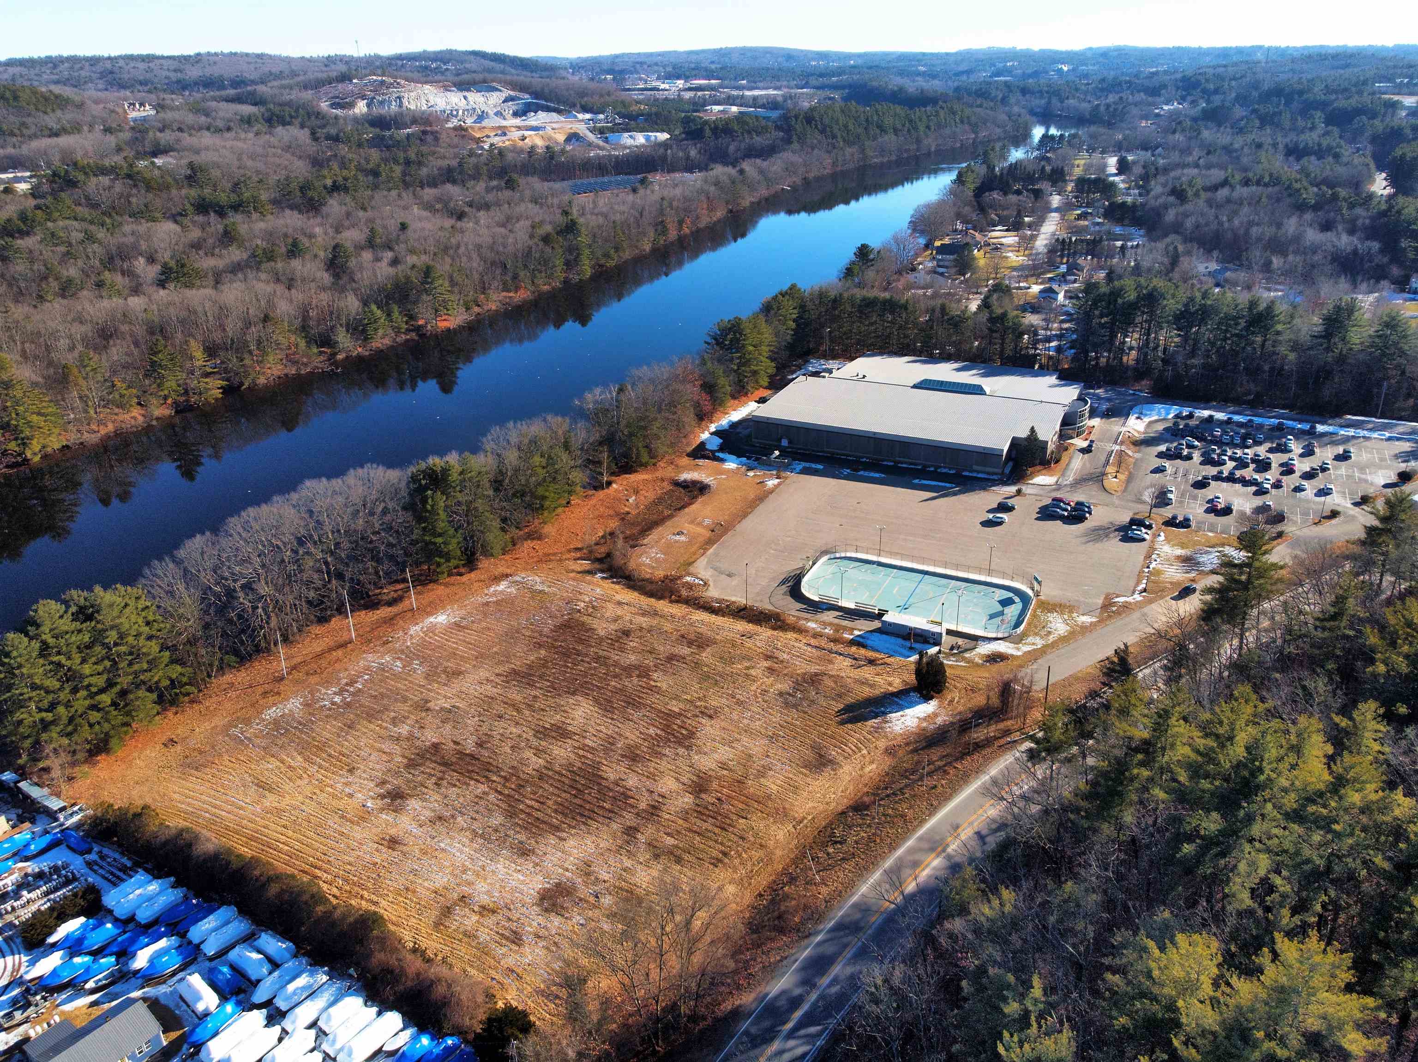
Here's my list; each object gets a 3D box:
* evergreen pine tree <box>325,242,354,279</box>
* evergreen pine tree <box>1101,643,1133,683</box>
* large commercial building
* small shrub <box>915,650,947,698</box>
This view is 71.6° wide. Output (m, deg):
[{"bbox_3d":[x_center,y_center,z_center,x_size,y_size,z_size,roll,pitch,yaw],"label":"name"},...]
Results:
[{"bbox_3d":[-171.524,-125.194,461.112,11.500,19.000,11.500,0,26,0],"label":"evergreen pine tree"},{"bbox_3d":[71.225,23.086,171.295,5.100,7.400,5.100,0,26,0],"label":"evergreen pine tree"},{"bbox_3d":[68.019,-38.648,300.743,86.000,10.000,79.000,11,28,22],"label":"large commercial building"},{"bbox_3d":[38.763,24.320,172.030,5.300,8.000,5.300,0,26,0],"label":"small shrub"}]

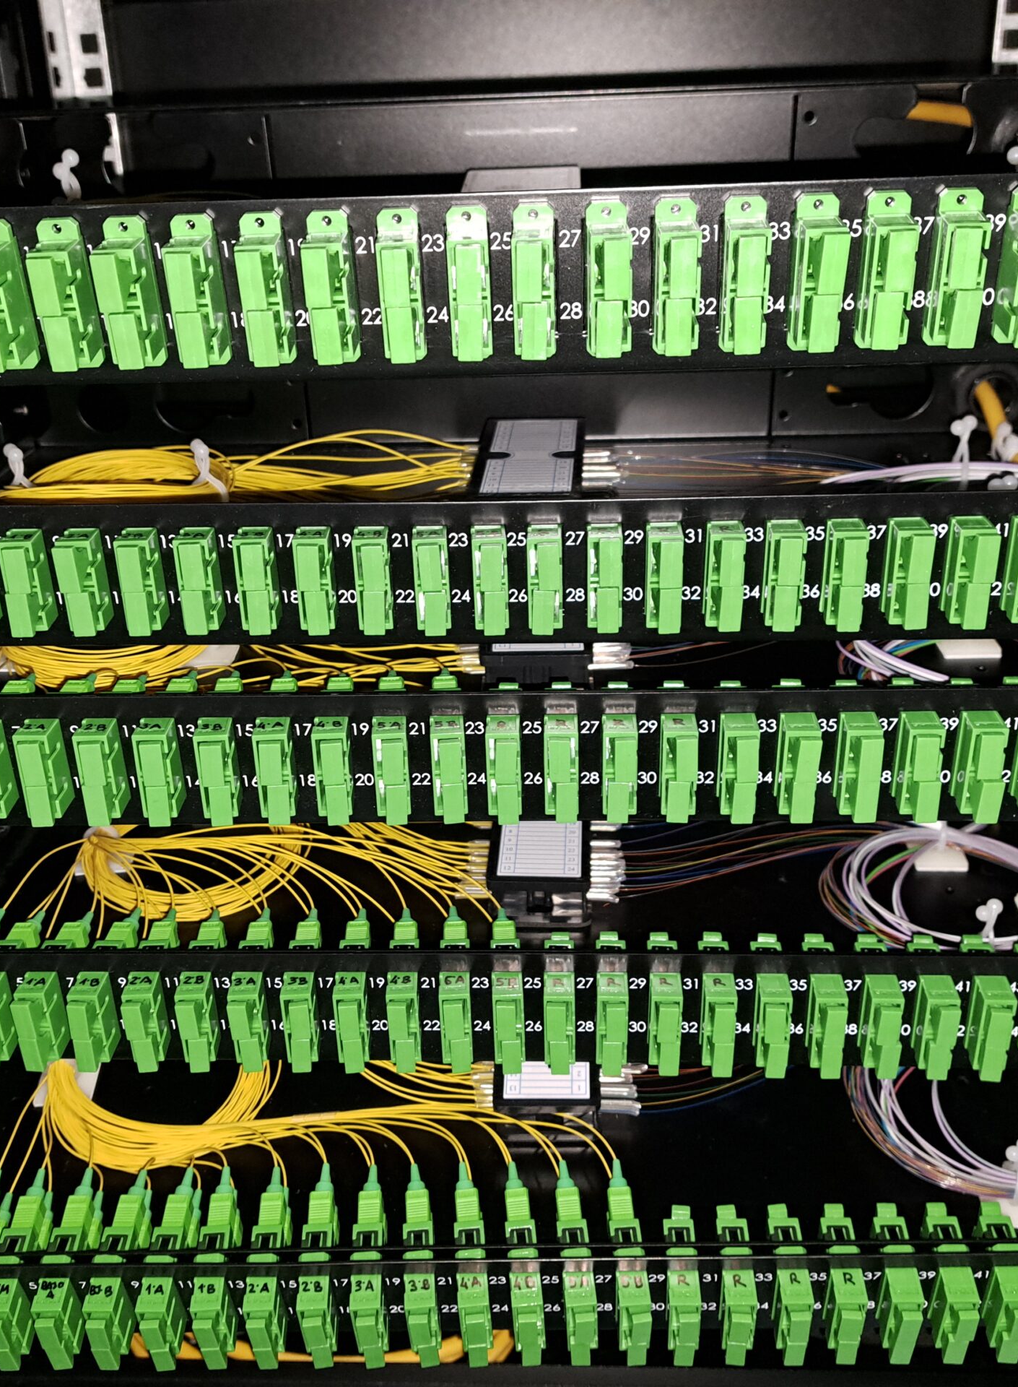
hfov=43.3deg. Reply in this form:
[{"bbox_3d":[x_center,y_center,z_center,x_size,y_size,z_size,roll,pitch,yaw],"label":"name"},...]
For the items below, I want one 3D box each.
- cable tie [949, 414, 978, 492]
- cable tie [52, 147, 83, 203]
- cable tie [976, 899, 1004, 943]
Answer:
[{"bbox_3d":[0.159,-0.083,0.450,0.011,0.031,0.013,0,24,3],"label":"cable tie"},{"bbox_3d":[-0.139,-0.158,0.413,0.012,0.032,0.012,0,29,4],"label":"cable tie"},{"bbox_3d":[0.162,0.079,0.432,0.012,0.025,0.012,0,26,3],"label":"cable tie"}]

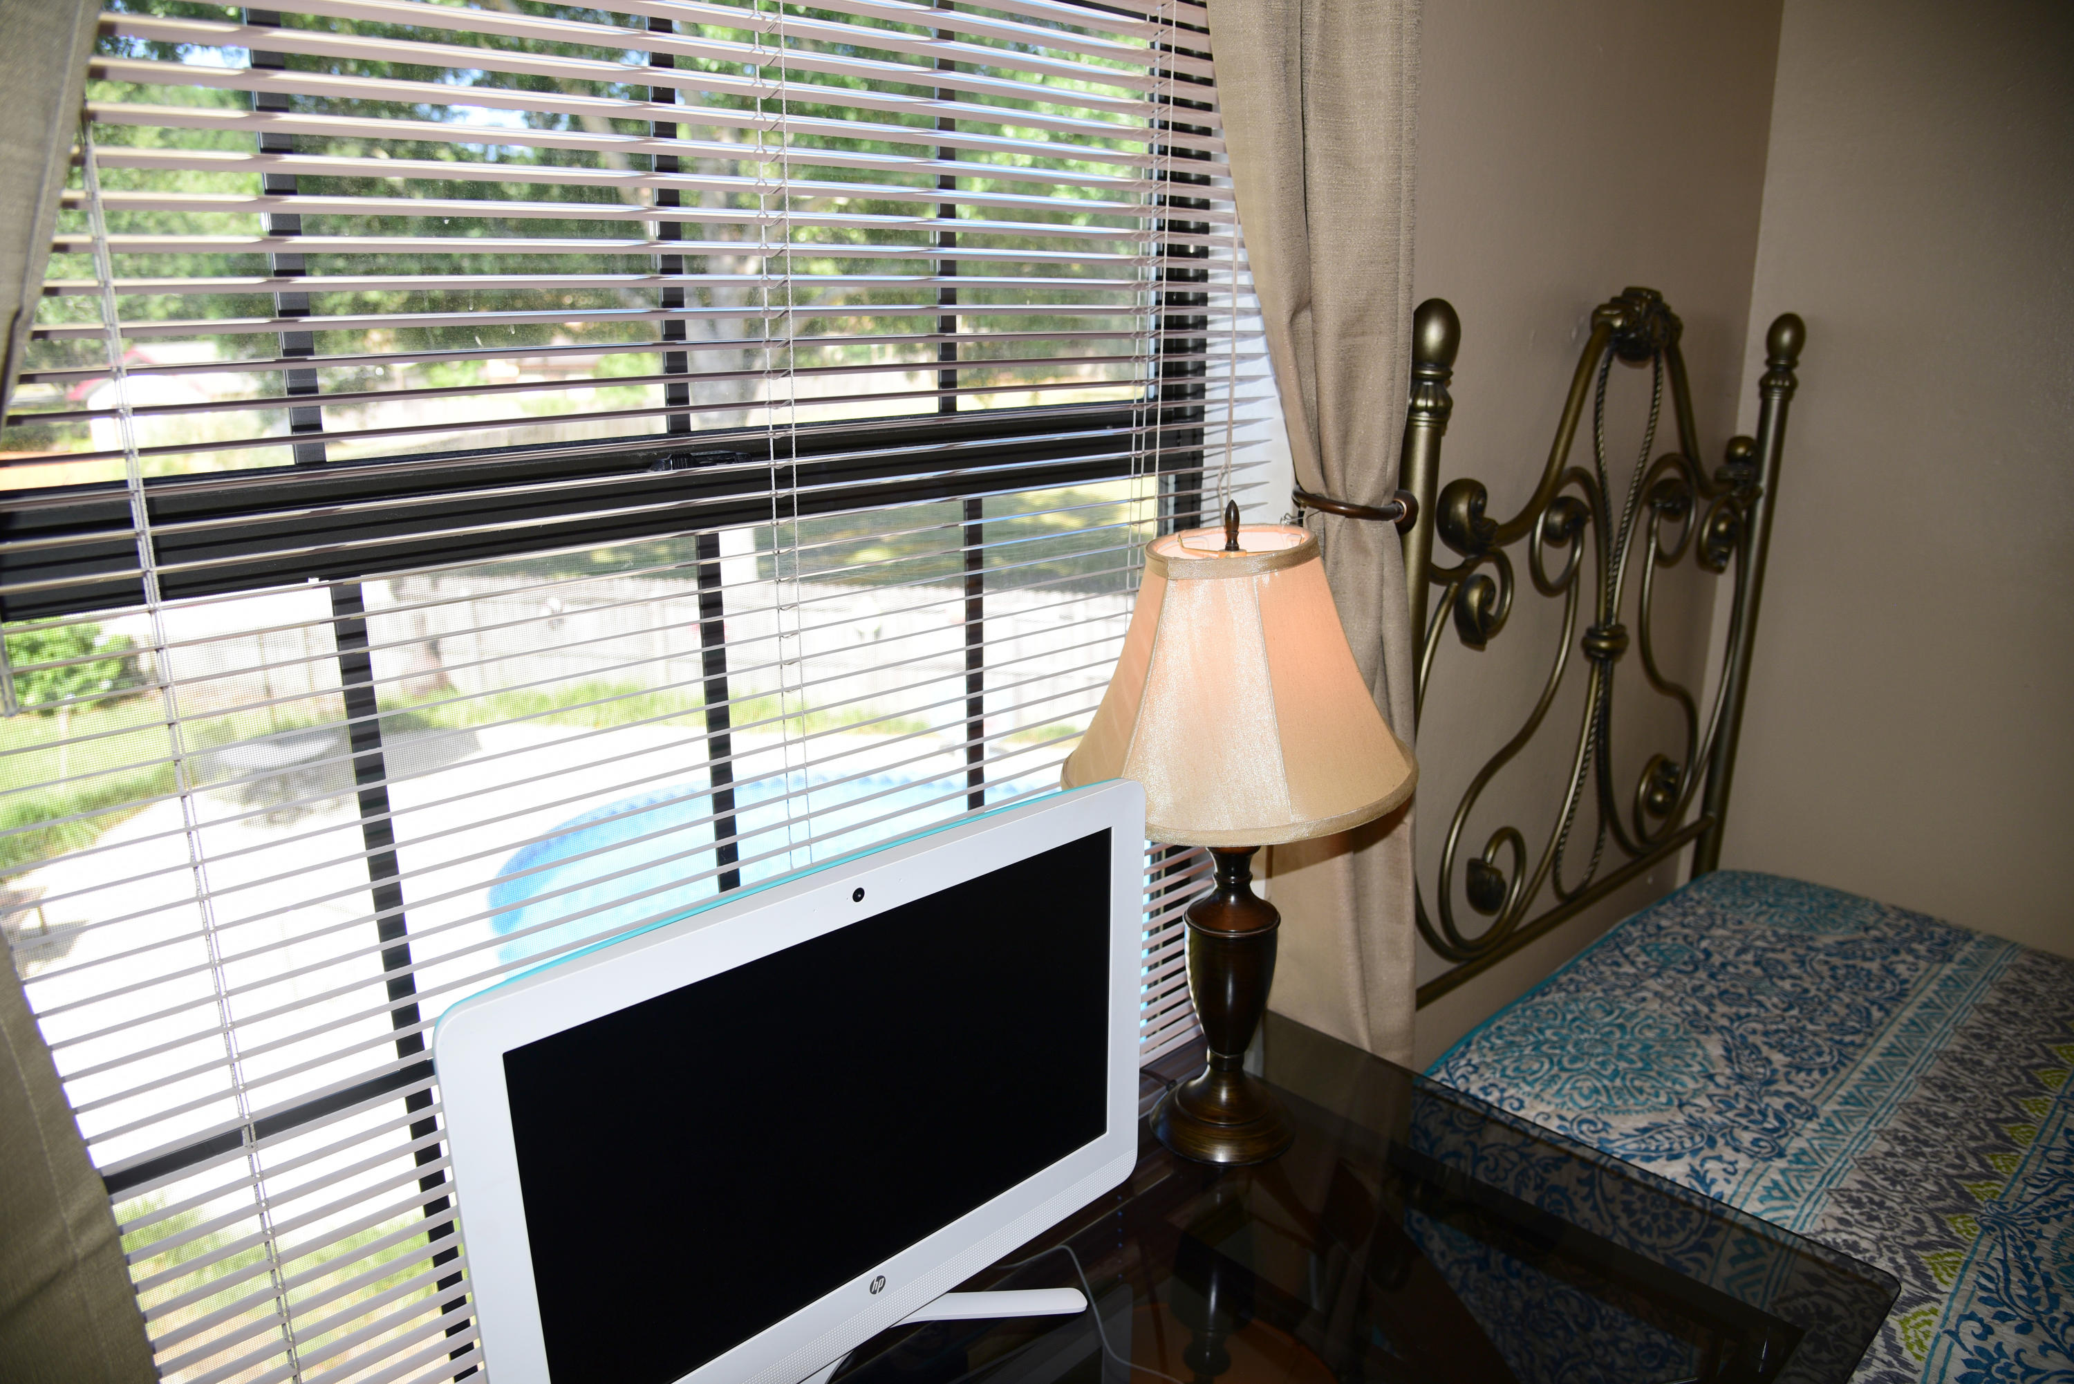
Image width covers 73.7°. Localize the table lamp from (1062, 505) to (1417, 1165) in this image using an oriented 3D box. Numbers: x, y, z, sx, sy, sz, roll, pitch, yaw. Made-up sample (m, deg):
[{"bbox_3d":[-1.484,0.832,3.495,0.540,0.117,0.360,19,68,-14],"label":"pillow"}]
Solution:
[{"bbox_3d":[0.160,0.116,1.106,0.278,0.537,0.278,0,16,0],"label":"table lamp"}]

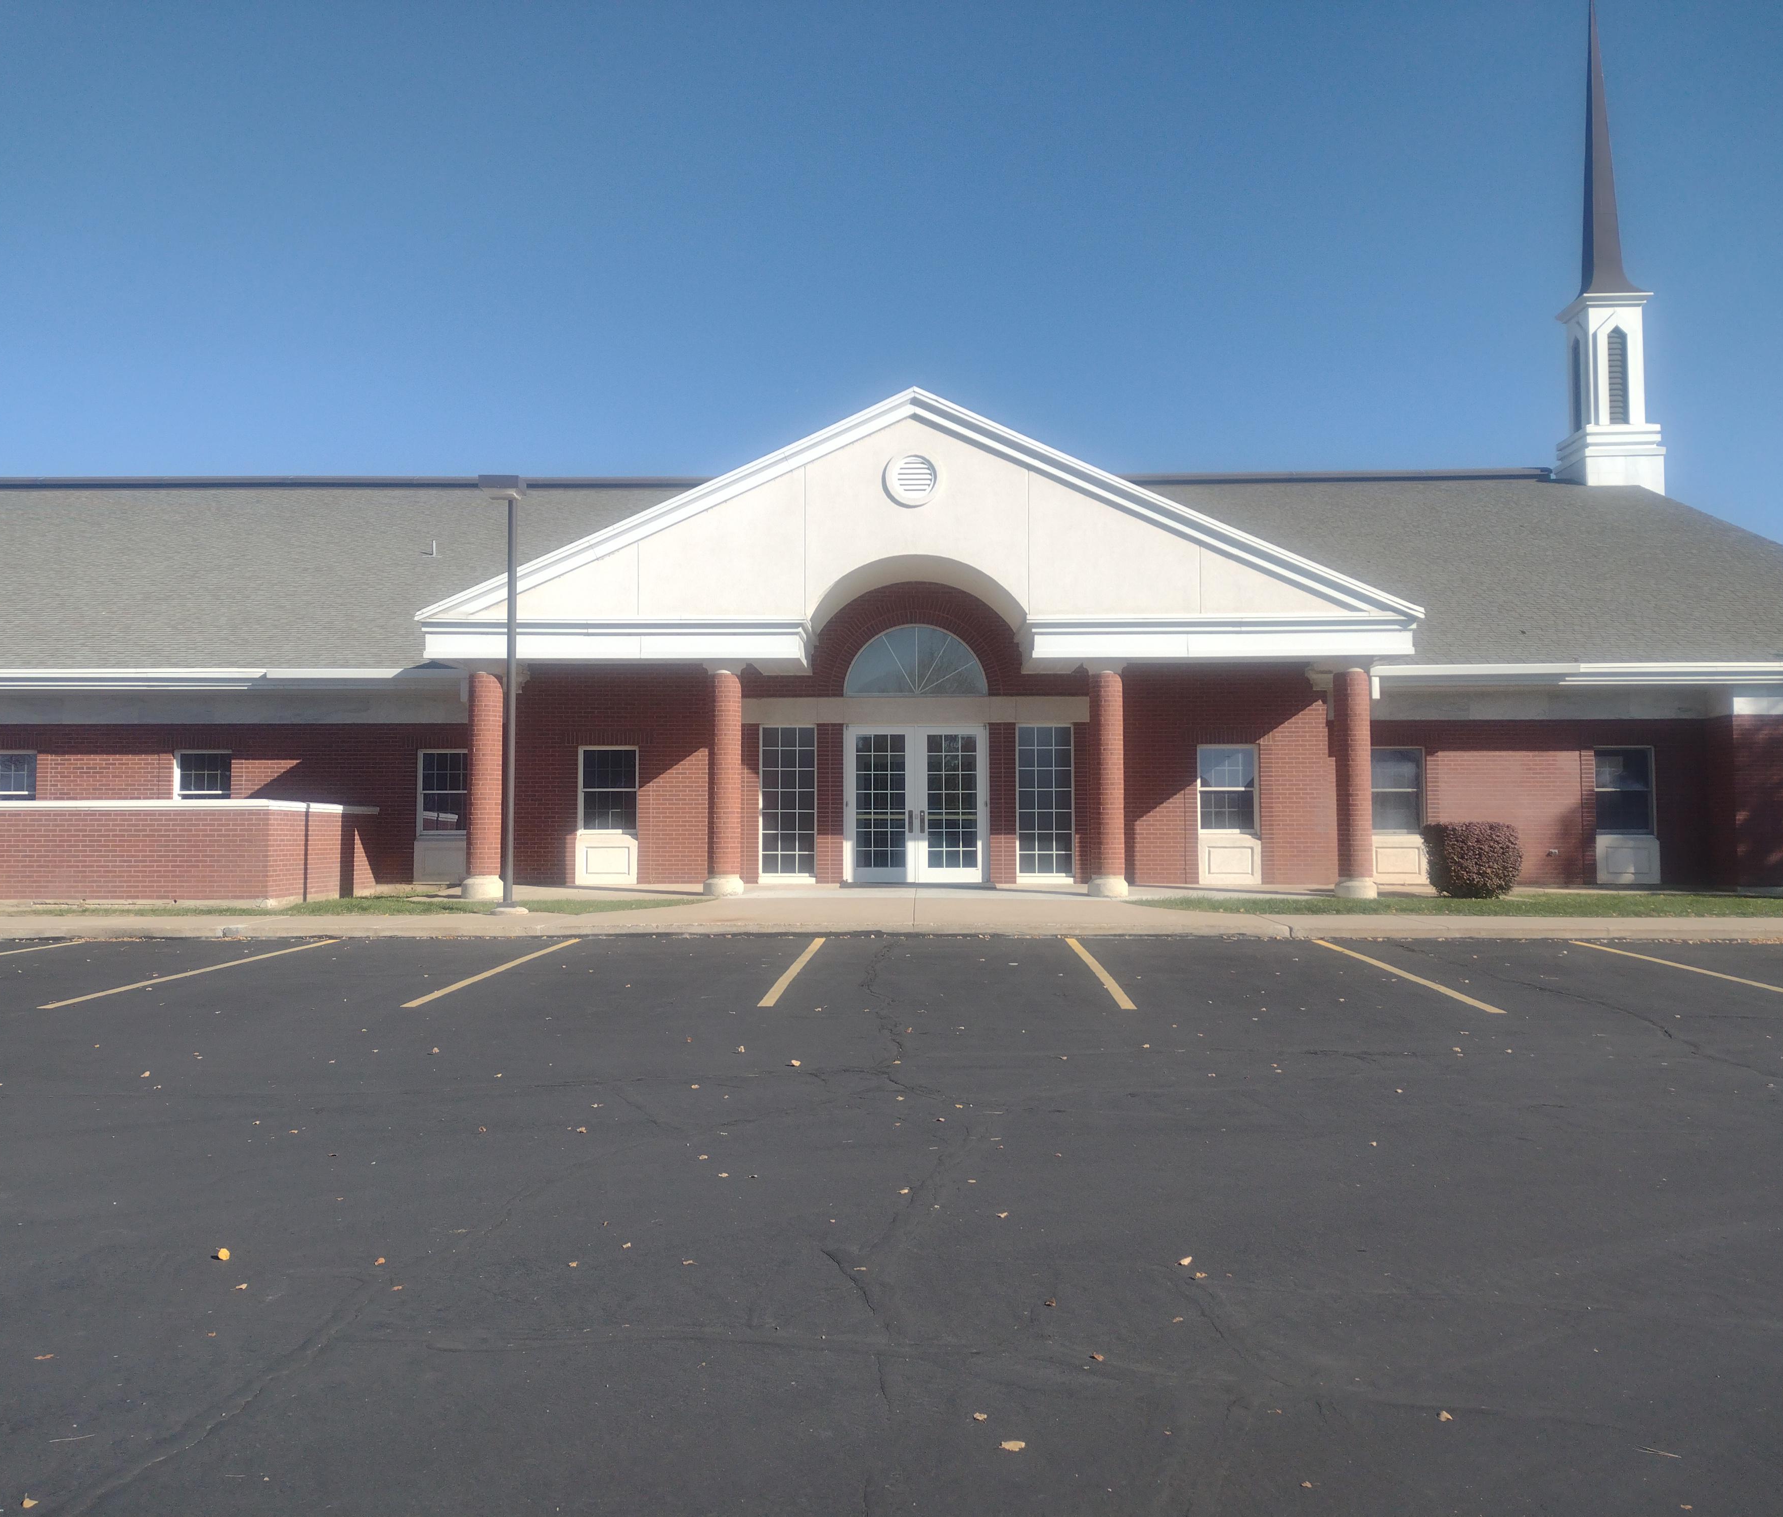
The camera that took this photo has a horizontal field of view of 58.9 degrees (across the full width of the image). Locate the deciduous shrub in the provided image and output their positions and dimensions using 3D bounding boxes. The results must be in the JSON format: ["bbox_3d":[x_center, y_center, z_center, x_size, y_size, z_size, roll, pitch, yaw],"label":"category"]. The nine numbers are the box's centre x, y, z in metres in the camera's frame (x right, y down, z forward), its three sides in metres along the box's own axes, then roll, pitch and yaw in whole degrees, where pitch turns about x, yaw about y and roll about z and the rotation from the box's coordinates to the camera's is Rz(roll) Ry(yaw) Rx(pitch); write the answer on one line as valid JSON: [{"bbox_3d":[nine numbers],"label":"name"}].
[{"bbox_3d":[8.279,1.445,22.466,1.320,1.079,1.260,0,-3,2],"label":"deciduous shrub"}]

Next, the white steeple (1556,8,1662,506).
[{"bbox_3d":[17.369,-12.848,38.477,1.869,13.332,1.869,0,-3,2],"label":"white steeple"}]

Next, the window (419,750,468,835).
[{"bbox_3d":[-7.065,0.548,25.119,0.915,1.369,0.140,0,-3,2],"label":"window"}]

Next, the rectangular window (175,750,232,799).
[{"bbox_3d":[-10.984,0.554,25.237,0.915,1.367,0.140,0,-3,2],"label":"rectangular window"}]

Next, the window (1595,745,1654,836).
[{"bbox_3d":[11.399,0.509,24.566,0.915,1.368,0.140,0,-3,2],"label":"window"}]

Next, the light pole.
[{"bbox_3d":[-4.805,-0.752,19.597,0.550,5.370,0.900,0,-3,2],"label":"light pole"}]

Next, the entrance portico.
[{"bbox_3d":[0.369,-1.495,23.035,13.704,6.978,3.150,0,-3,2],"label":"entrance portico"}]

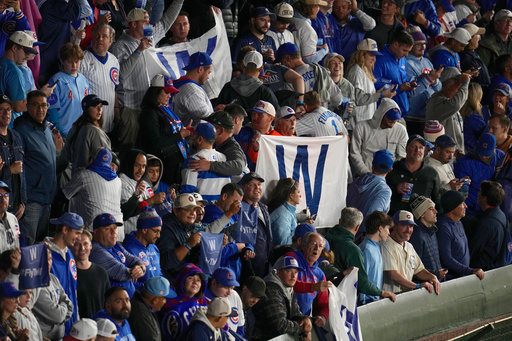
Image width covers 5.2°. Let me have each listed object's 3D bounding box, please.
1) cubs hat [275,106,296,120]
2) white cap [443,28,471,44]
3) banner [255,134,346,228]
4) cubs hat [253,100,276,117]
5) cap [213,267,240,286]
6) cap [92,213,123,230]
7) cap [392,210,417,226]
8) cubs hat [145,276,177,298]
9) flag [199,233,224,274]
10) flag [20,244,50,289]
[{"bbox_3d":[0.263,-0.512,51.572,0.180,0.140,0.270,-15,25,-40],"label":"cubs hat"},{"bbox_3d":[1.747,-1.157,49.300,0.260,0.140,0.180,17,19,14],"label":"white cap"},{"bbox_3d":[0.384,0.095,47.000,0.120,0.850,1.150,13,10,40],"label":"banner"},{"bbox_3d":[0.067,-0.516,47.700,0.180,0.140,0.260,13,20,40],"label":"cubs hat"},{"bbox_3d":[-0.251,0.900,48.300,0.180,0.140,0.270,-16,29,-43],"label":"cap"},{"bbox_3d":[-1.305,0.453,49.980,0.270,0.145,0.180,18,25,39],"label":"cap"},{"bbox_3d":[1.306,0.422,50.000,0.180,0.140,0.270,-12,20,-33],"label":"cap"},{"bbox_3d":[-0.835,1.023,49.709,0.270,0.145,0.180,16,15,-10],"label":"cubs hat"},{"bbox_3d":[-0.363,0.684,46.900,0.210,0.375,0.060,-3,17,-10],"label":"flag"},{"bbox_3d":[-1.687,0.737,43.400,0.280,0.370,0.060,-11,19,-36],"label":"flag"}]

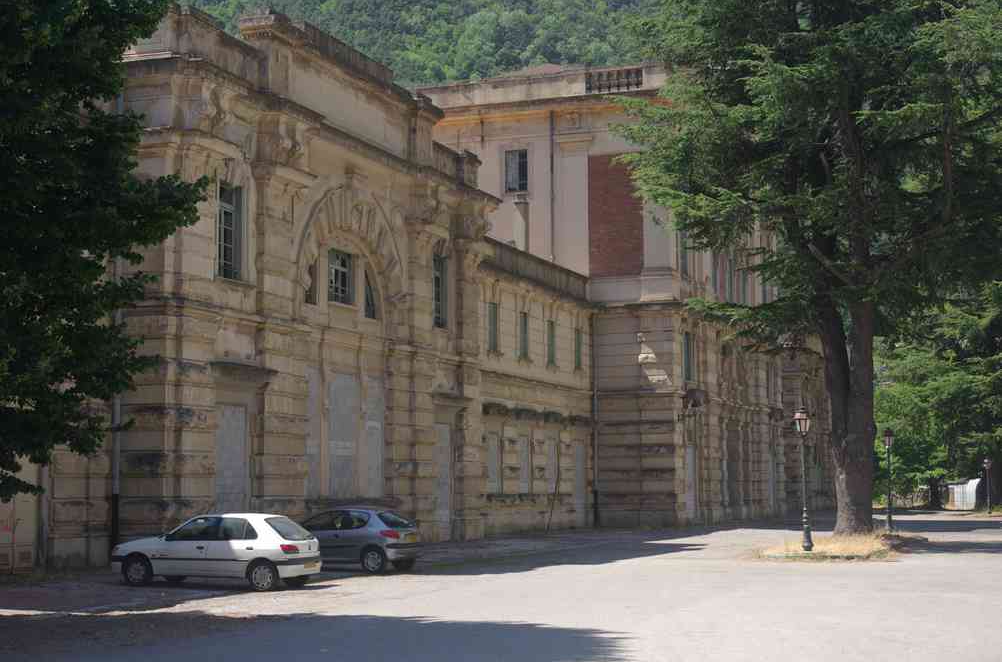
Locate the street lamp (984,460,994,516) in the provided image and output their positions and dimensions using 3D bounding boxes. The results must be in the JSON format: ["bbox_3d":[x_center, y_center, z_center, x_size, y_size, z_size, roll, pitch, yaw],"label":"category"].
[{"bbox_3d":[35.946,11.432,122.884,0.500,4.100,0.500,-3,-6,21],"label":"street lamp"}]

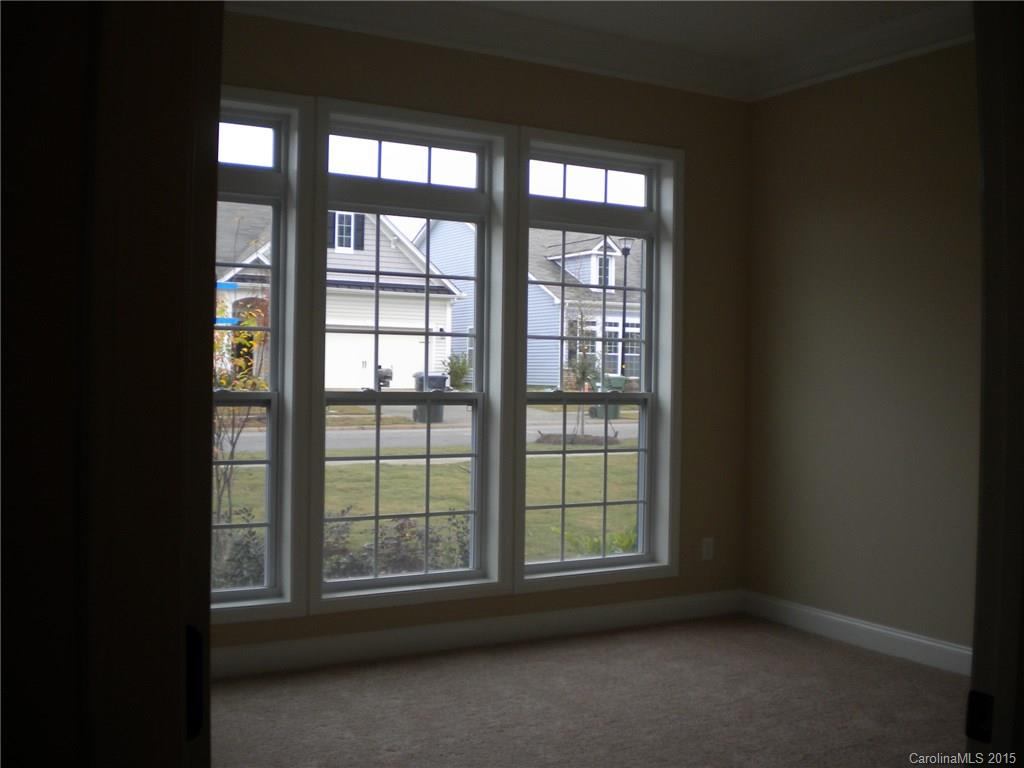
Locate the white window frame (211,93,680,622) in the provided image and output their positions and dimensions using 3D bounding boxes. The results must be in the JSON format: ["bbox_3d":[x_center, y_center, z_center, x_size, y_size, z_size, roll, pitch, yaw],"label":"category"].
[{"bbox_3d":[-0.355,-0.108,4.458,2.650,2.070,0.130,1,1,-30],"label":"white window frame"}]

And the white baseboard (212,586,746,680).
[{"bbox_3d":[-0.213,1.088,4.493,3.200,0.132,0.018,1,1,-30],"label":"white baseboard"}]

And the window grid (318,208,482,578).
[{"bbox_3d":[-0.458,0.059,4.455,0.740,1.580,0.060,1,1,-30],"label":"window grid"}]

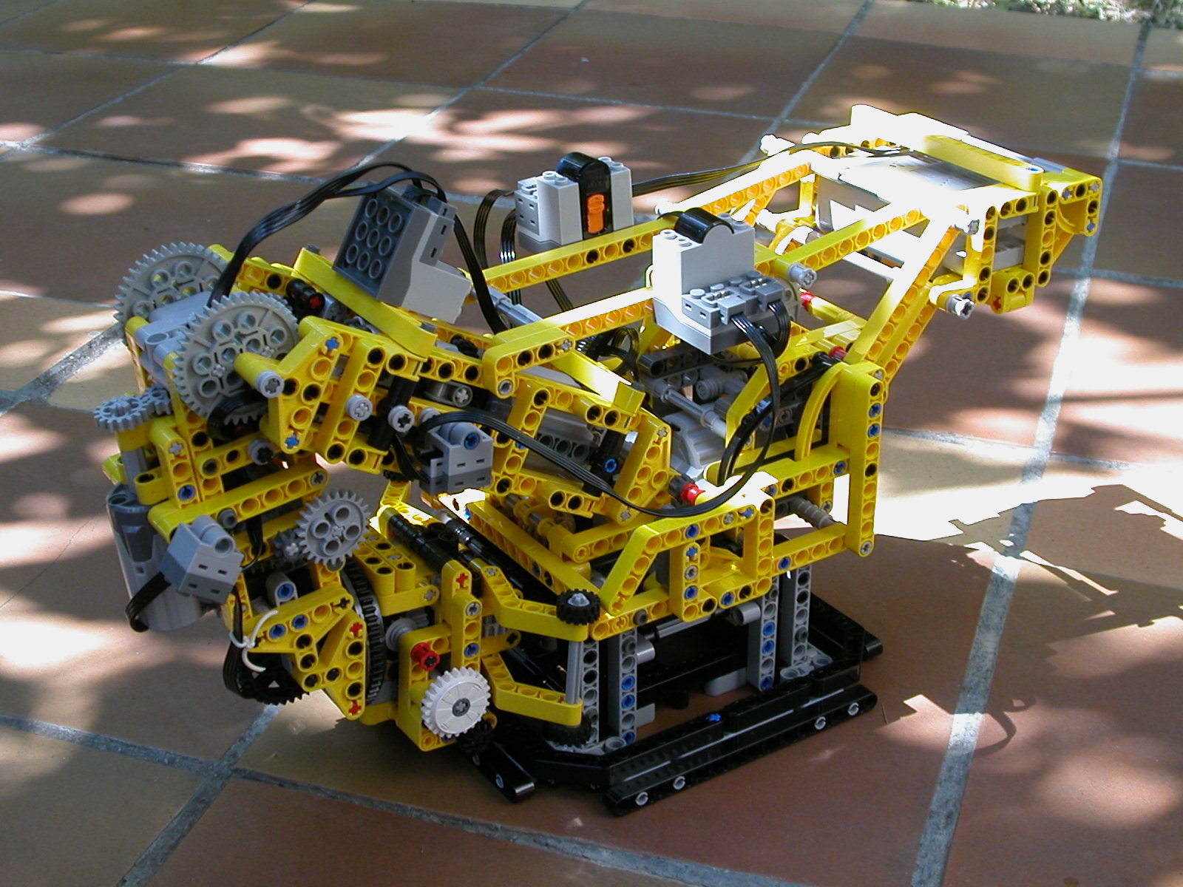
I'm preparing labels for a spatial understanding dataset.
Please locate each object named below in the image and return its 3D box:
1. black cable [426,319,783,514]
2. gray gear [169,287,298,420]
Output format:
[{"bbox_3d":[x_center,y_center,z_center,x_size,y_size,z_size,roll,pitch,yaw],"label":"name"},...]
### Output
[{"bbox_3d":[0.006,-0.002,0.606,0.137,0.067,0.034,-16,31,-30],"label":"black cable"},{"bbox_3d":[-0.107,-0.026,0.560,0.042,0.042,0.007,-17,31,-30],"label":"gray gear"}]

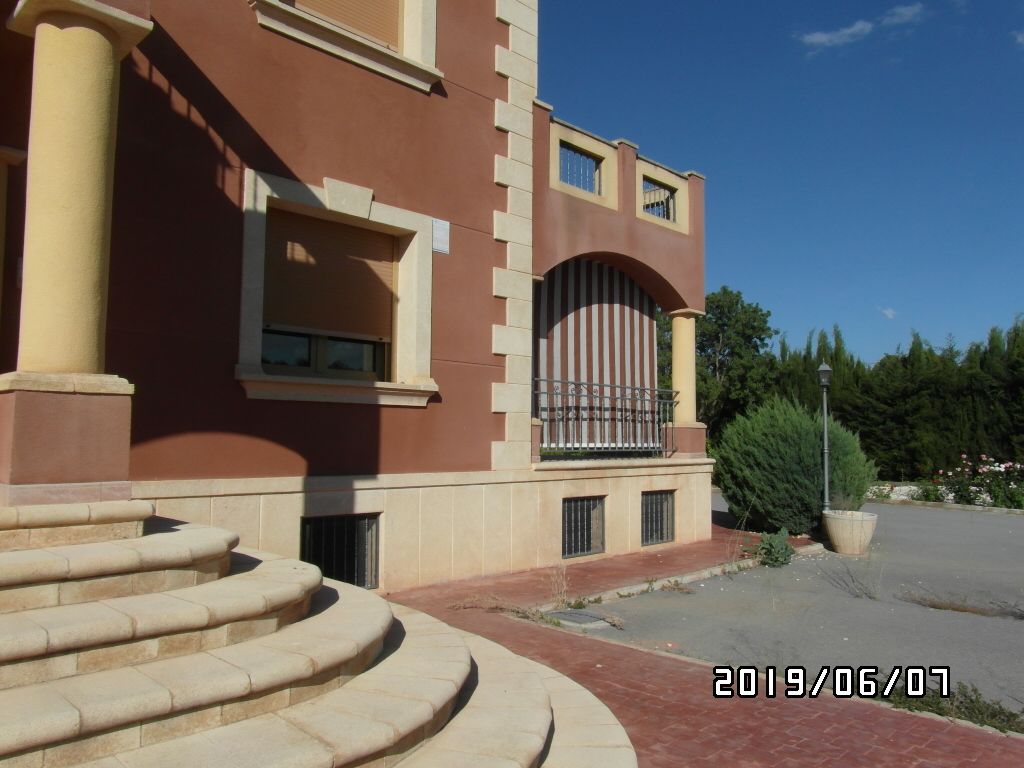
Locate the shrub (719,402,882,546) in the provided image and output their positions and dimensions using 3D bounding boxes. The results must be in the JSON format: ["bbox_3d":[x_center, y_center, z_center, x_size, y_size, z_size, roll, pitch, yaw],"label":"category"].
[{"bbox_3d":[4.825,1.349,12.145,2.700,2.220,2.600,0,-4,0],"label":"shrub"}]

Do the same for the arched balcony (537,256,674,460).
[{"bbox_3d":[1.181,-0.395,9.142,2.890,2.608,0.650,4,-6,-42],"label":"arched balcony"}]

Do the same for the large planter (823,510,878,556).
[{"bbox_3d":[4.633,2.038,9.704,0.680,0.530,0.680,0,-4,0],"label":"large planter"}]

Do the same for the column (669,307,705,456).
[{"bbox_3d":[2.608,0.003,10.705,0.440,2.180,0.440,4,-6,-42],"label":"column"}]

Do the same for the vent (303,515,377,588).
[{"bbox_3d":[-1.586,1.574,6.537,0.855,0.755,0.130,4,-6,-42],"label":"vent"}]

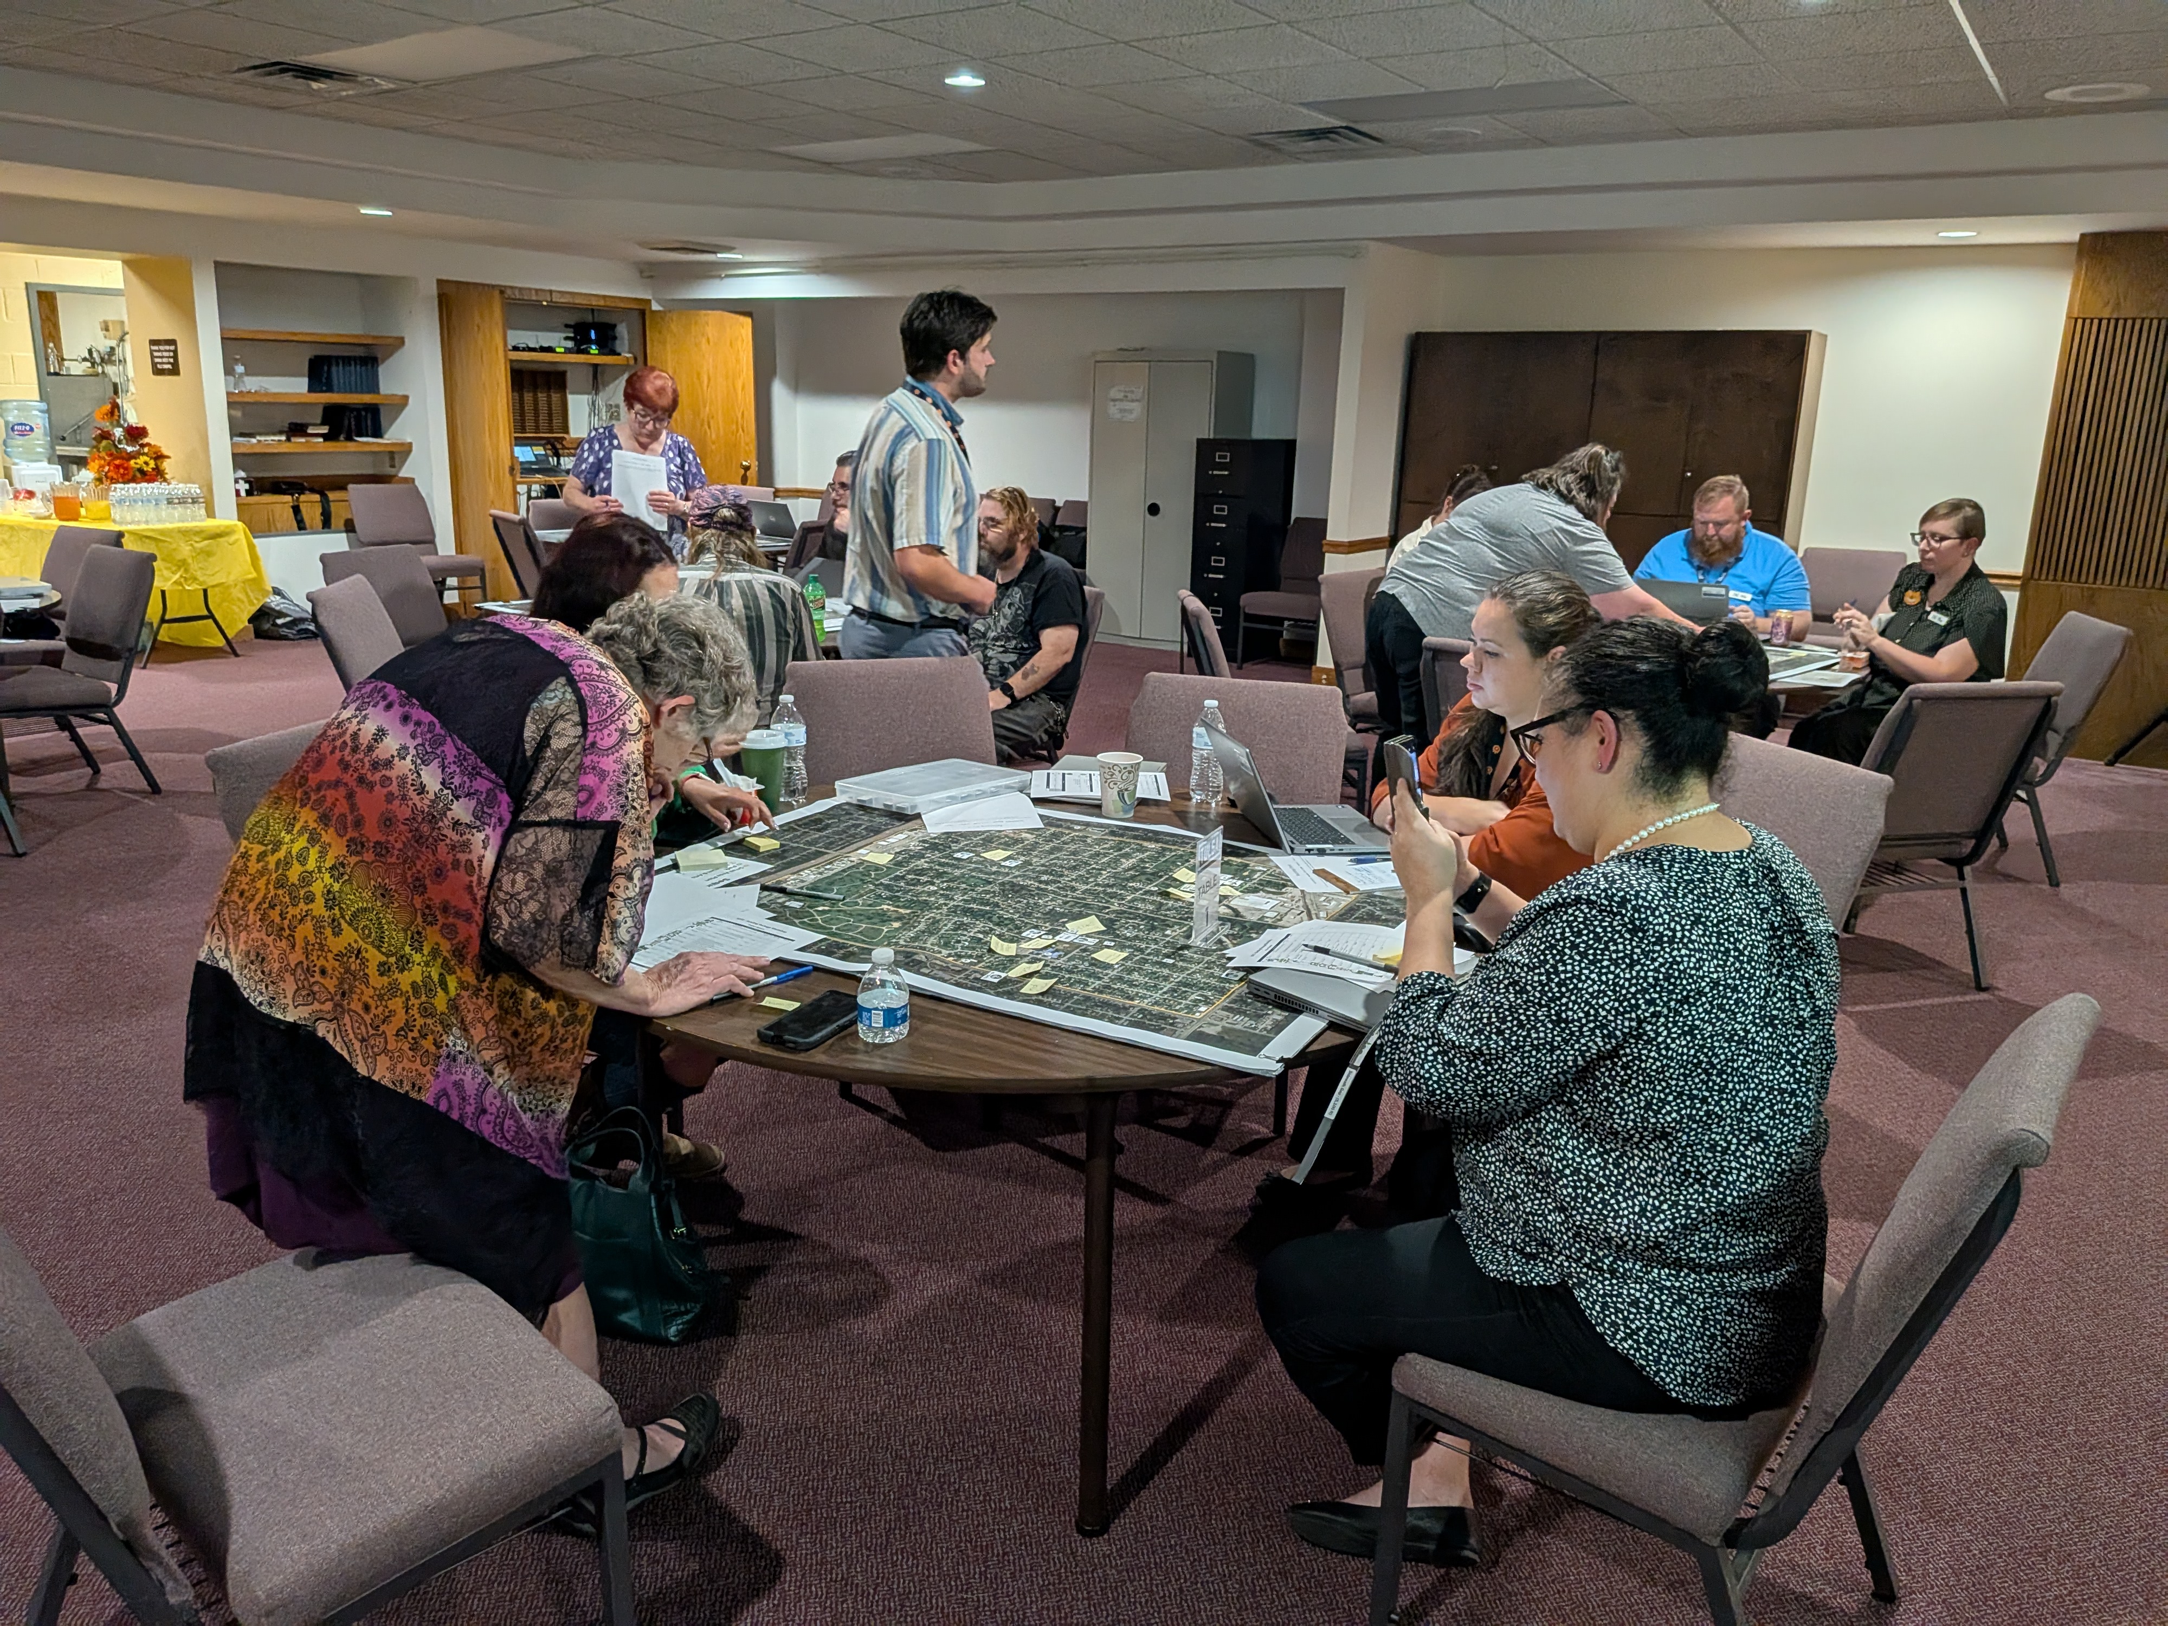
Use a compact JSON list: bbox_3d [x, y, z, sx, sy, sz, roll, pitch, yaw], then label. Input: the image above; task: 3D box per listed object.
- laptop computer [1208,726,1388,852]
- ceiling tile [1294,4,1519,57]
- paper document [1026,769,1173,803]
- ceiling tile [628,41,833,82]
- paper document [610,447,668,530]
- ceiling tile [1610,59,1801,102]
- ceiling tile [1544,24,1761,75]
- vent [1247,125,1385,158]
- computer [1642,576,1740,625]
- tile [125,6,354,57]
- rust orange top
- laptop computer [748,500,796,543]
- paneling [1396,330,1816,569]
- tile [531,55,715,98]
[{"bbox_3d":[0.412,-0.059,2.868,0.308,0.201,0.295,-1,16,-10],"label":"laptop computer"},{"bbox_3d":[1.052,-2.532,4.859,0.605,0.020,0.605,12,19,32],"label":"ceiling tile"},{"bbox_3d":[0.035,-0.056,3.085,0.280,0.010,0.220,2,15,0],"label":"paper document"},{"bbox_3d":[-1.317,-2.813,5.632,0.600,0.020,0.600,11,18,32],"label":"ceiling tile"},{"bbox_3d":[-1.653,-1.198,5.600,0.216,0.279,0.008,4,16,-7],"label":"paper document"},{"bbox_3d":[2.241,-2.683,5.516,0.600,0.020,0.600,12,19,32],"label":"ceiling tile"},{"bbox_3d":[1.889,-2.545,5.002,0.600,0.020,0.600,11,18,32],"label":"ceiling tile"},{"bbox_3d":[1.064,-3.087,6.886,0.550,0.040,0.550,11,18,32],"label":"vent"},{"bbox_3d":[2.222,-0.782,5.636,0.330,0.215,0.280,6,16,14],"label":"computer"},{"bbox_3d":[-2.995,-2.765,5.319,0.600,0.020,0.600,11,18,32],"label":"tile"},{"bbox_3d":[0.869,0.061,2.856,0.460,0.540,0.460,-4,17,-19],"label":"rust orange top"},{"bbox_3d":[-1.596,-1.589,8.050,0.330,0.210,0.300,15,20,40],"label":"laptop computer"},{"bbox_3d":[2.831,-1.671,8.359,2.030,1.880,0.500,12,19,32],"label":"paneling"},{"bbox_3d":[-1.815,-2.923,5.977,0.600,0.020,0.600,12,19,32],"label":"tile"}]

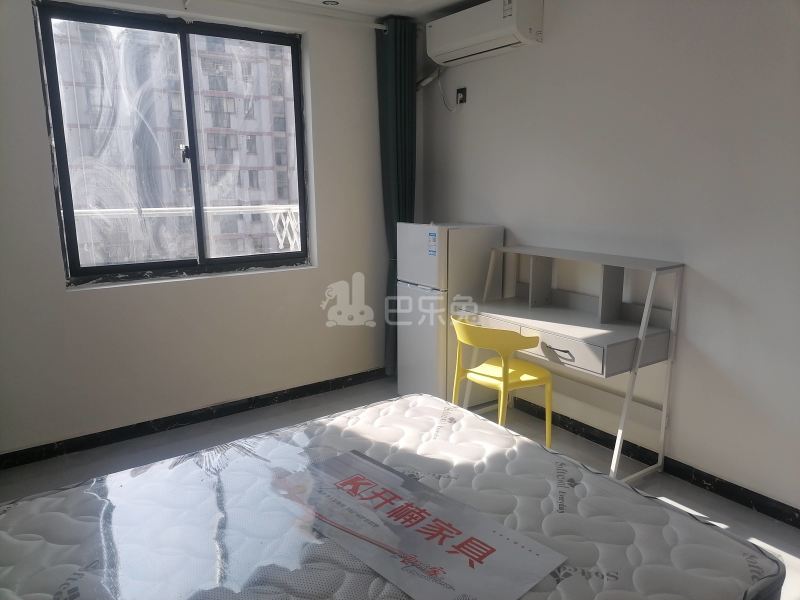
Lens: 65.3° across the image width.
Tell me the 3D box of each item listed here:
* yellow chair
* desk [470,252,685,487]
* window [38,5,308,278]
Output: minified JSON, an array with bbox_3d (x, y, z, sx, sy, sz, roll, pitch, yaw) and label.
[{"bbox_3d":[0.504,0.431,3.152,0.470,0.740,0.530,-10,14,-38],"label":"yellow chair"},{"bbox_3d":[0.783,0.289,3.163,0.496,1.008,1.029,-8,14,-34],"label":"desk"},{"bbox_3d":[-1.212,-0.875,3.650,1.445,1.420,0.105,-9,14,-34],"label":"window"}]

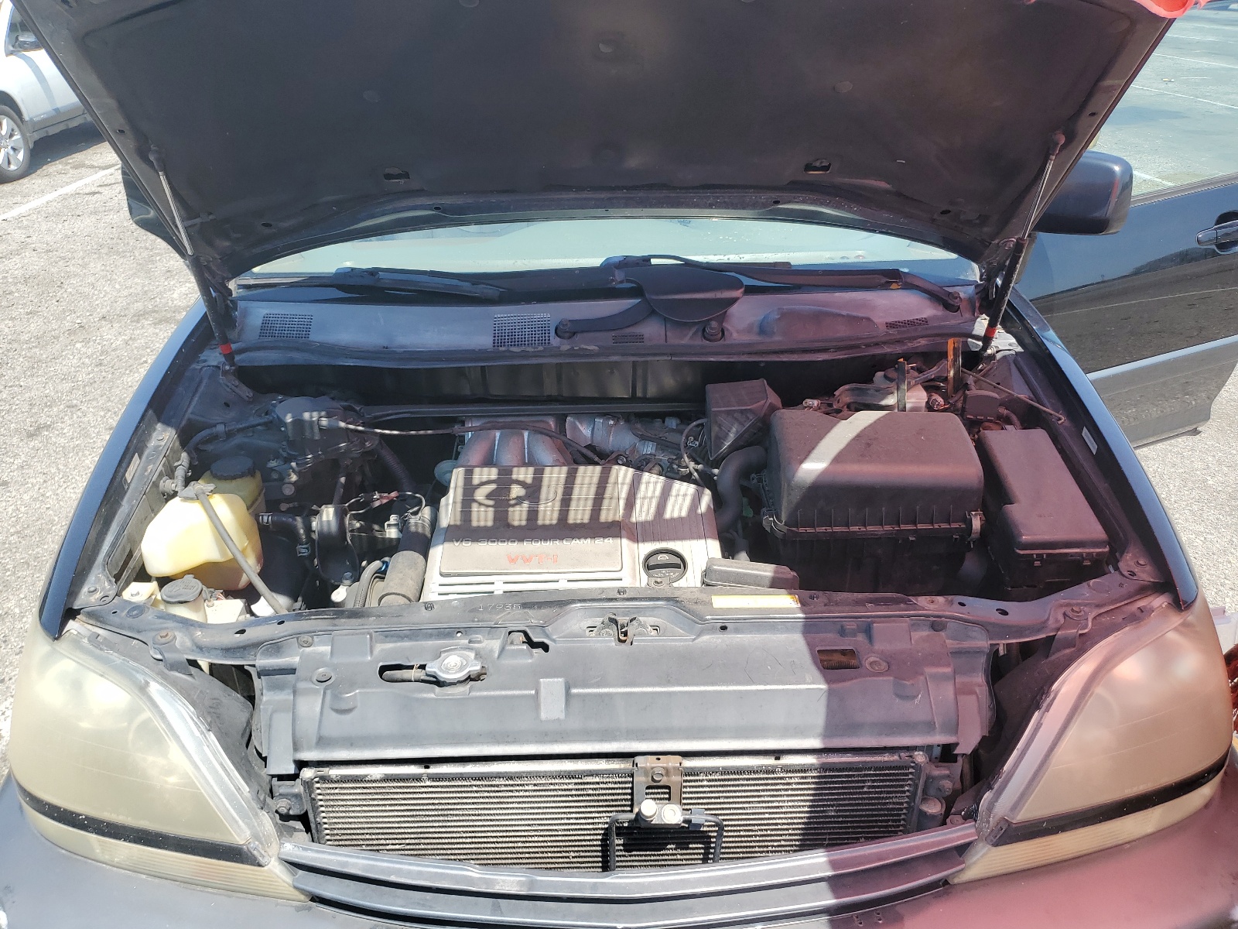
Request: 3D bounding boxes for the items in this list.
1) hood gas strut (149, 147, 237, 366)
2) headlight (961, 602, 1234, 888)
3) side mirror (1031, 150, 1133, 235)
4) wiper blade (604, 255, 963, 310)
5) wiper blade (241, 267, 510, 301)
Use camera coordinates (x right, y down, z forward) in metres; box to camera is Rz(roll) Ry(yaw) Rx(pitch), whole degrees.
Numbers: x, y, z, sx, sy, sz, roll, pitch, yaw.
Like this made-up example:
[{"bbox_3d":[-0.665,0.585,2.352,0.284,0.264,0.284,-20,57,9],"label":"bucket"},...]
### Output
[{"bbox_3d":[-0.733,-0.342,1.615,0.025,0.438,0.025,0,46,-1],"label":"hood gas strut"},{"bbox_3d":[0.648,0.354,1.311,0.430,0.280,0.330,-7,28,-10],"label":"headlight"},{"bbox_3d":[1.052,-0.627,2.150,0.140,0.175,0.250,-19,33,-30],"label":"side mirror"},{"bbox_3d":[0.325,-0.362,1.820,0.710,0.070,0.100,-1,28,0],"label":"wiper blade"},{"bbox_3d":[-0.500,-0.359,1.840,0.540,0.050,0.060,-1,28,0],"label":"wiper blade"}]

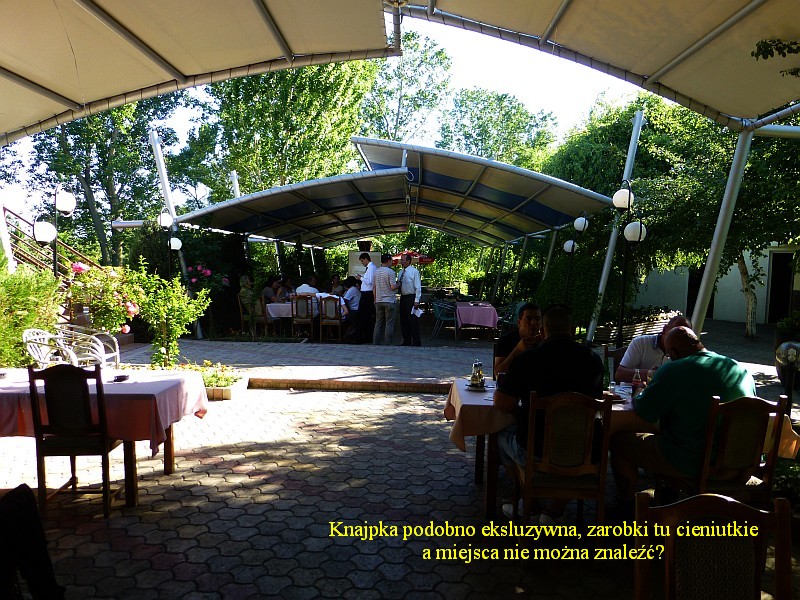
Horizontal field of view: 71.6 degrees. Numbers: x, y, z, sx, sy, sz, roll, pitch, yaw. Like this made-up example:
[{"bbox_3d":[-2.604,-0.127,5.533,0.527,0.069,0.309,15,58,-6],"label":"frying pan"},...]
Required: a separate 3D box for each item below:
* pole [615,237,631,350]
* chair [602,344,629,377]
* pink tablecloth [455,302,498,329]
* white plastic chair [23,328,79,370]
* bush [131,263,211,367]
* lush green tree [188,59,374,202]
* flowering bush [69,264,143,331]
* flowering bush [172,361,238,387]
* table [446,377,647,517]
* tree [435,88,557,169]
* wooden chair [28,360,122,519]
[{"bbox_3d":[3.294,0.074,8.212,0.110,2.000,0.110,1,3,0],"label":"pole"},{"bbox_3d":[1.880,0.861,4.278,0.470,0.980,0.530,0,3,0],"label":"chair"},{"bbox_3d":[1.629,0.328,11.732,0.860,0.400,1.150,1,3,0],"label":"pink tablecloth"},{"bbox_3d":[-4.170,0.777,6.907,0.640,0.840,0.580,0,3,-2],"label":"white plastic chair"},{"bbox_3d":[-3.240,0.250,7.778,1.120,1.590,1.020,0,3,0],"label":"bush"},{"bbox_3d":[-5.469,-5.924,26.729,8.200,11.800,7.800,1,3,0],"label":"lush green tree"},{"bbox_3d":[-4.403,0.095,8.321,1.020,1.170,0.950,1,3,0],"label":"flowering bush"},{"bbox_3d":[-2.470,0.880,7.009,0.720,0.270,0.680,1,3,0],"label":"flowering bush"},{"bbox_3d":[1.130,0.998,3.825,1.600,0.760,0.840,0,3,0],"label":"table"},{"bbox_3d":[6.550,-7.439,37.652,7.800,14.100,7.600,1,3,0],"label":"tree"},{"bbox_3d":[-2.085,0.890,3.738,0.470,0.985,0.540,0,3,-2],"label":"wooden chair"}]

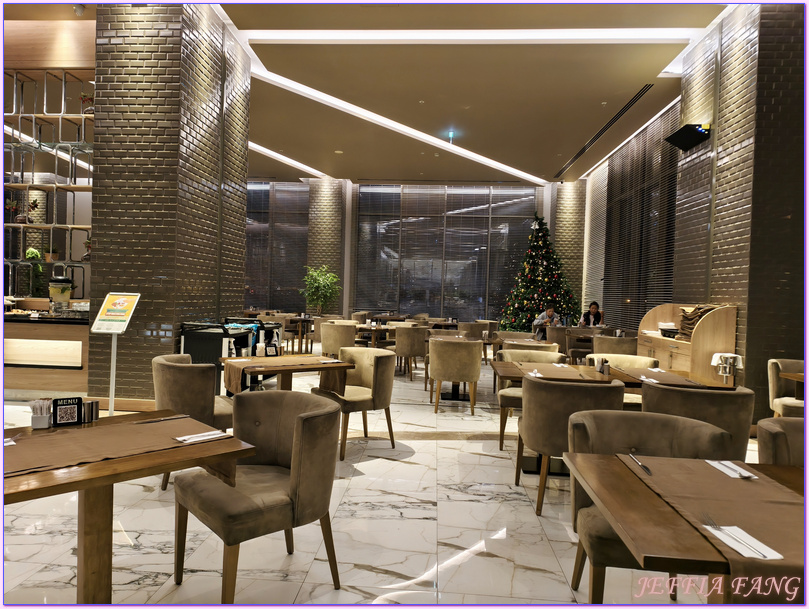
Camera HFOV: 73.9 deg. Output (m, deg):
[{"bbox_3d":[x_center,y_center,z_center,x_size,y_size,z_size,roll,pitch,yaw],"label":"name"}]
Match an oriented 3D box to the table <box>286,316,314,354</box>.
[{"bbox_3d":[-2.143,0.654,11.014,0.830,0.750,0.830,1,2,-42],"label":"table"}]

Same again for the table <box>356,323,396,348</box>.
[{"bbox_3d":[-0.518,0.742,8.934,0.820,0.740,0.820,1,2,-40],"label":"table"}]

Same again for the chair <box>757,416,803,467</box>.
[{"bbox_3d":[1.720,0.914,2.123,0.575,0.800,0.600,2,1,8],"label":"chair"}]

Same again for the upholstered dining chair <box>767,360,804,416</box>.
[{"bbox_3d":[3.532,0.921,4.737,0.590,0.800,0.600,2,1,9],"label":"upholstered dining chair"}]

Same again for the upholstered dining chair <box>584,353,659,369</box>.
[{"bbox_3d":[1.927,0.876,4.824,0.590,0.800,0.600,2,1,5],"label":"upholstered dining chair"}]

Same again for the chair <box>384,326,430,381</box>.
[{"bbox_3d":[0.107,0.745,8.445,0.610,0.810,0.570,1,2,-42],"label":"chair"}]

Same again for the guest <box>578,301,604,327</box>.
[{"bbox_3d":[3.747,0.576,10.756,0.520,1.250,0.720,2,1,16],"label":"guest"}]

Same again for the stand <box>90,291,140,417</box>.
[{"bbox_3d":[-2.814,0.498,5.217,0.340,1.220,0.300,2,1,11],"label":"stand"}]

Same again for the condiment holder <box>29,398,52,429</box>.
[{"bbox_3d":[-1.383,0.412,2.039,0.076,0.112,0.070,1,1,-25],"label":"condiment holder"}]

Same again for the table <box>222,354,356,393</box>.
[{"bbox_3d":[-0.916,0.817,4.145,0.790,0.750,0.770,1,1,-34],"label":"table"}]

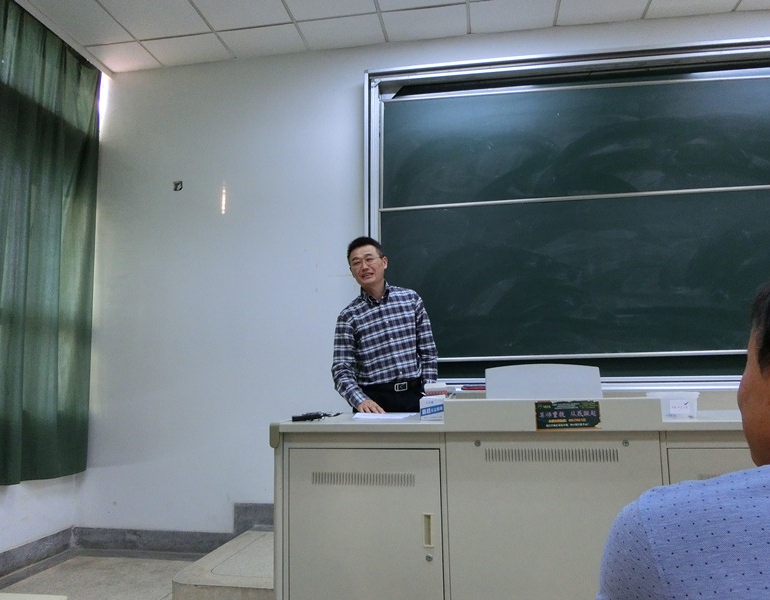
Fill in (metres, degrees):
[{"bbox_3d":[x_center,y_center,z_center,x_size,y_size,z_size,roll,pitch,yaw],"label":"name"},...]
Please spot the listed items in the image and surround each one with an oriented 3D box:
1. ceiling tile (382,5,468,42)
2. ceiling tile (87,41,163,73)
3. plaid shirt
[{"bbox_3d":[0.287,-1.937,4.066,0.590,0.020,0.356,-2,-8,9],"label":"ceiling tile"},{"bbox_3d":[-1.982,-1.859,4.416,0.426,0.020,0.356,-2,-8,9],"label":"ceiling tile"},{"bbox_3d":[-0.010,0.247,2.829,0.530,0.600,0.420,0,-8,-6],"label":"plaid shirt"}]

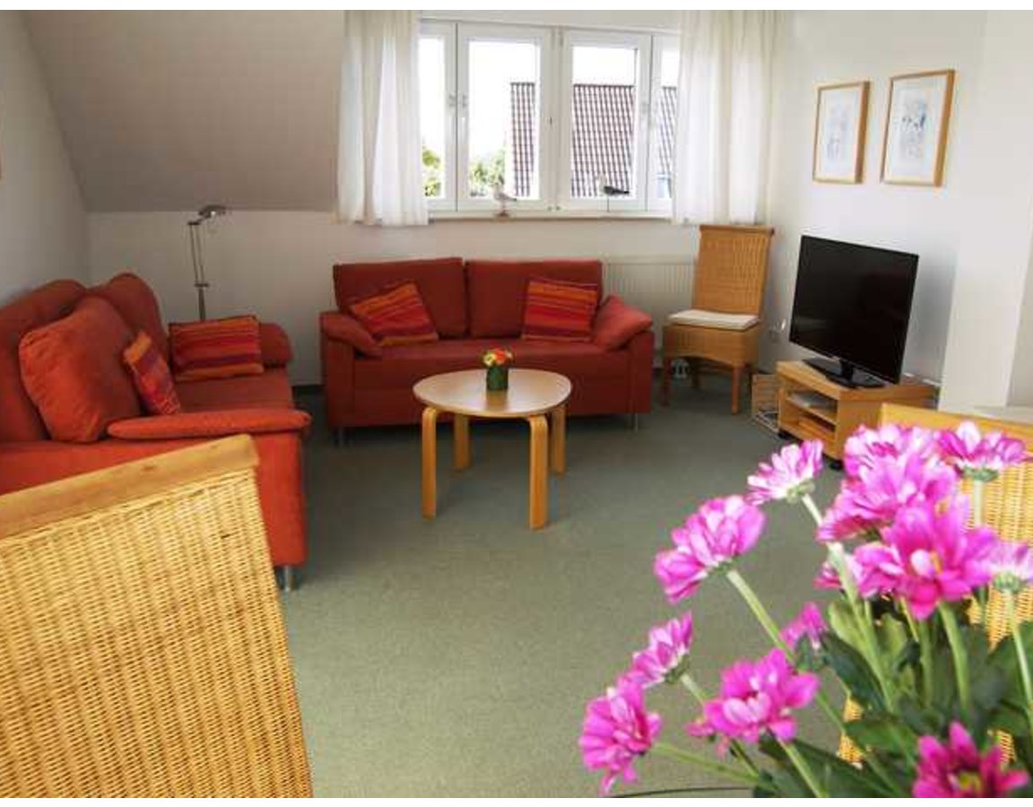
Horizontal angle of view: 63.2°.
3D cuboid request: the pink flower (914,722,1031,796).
[{"bbox_3d":[0.282,0.228,0.520,0.068,0.042,0.068,0,41,0],"label":"pink flower"}]

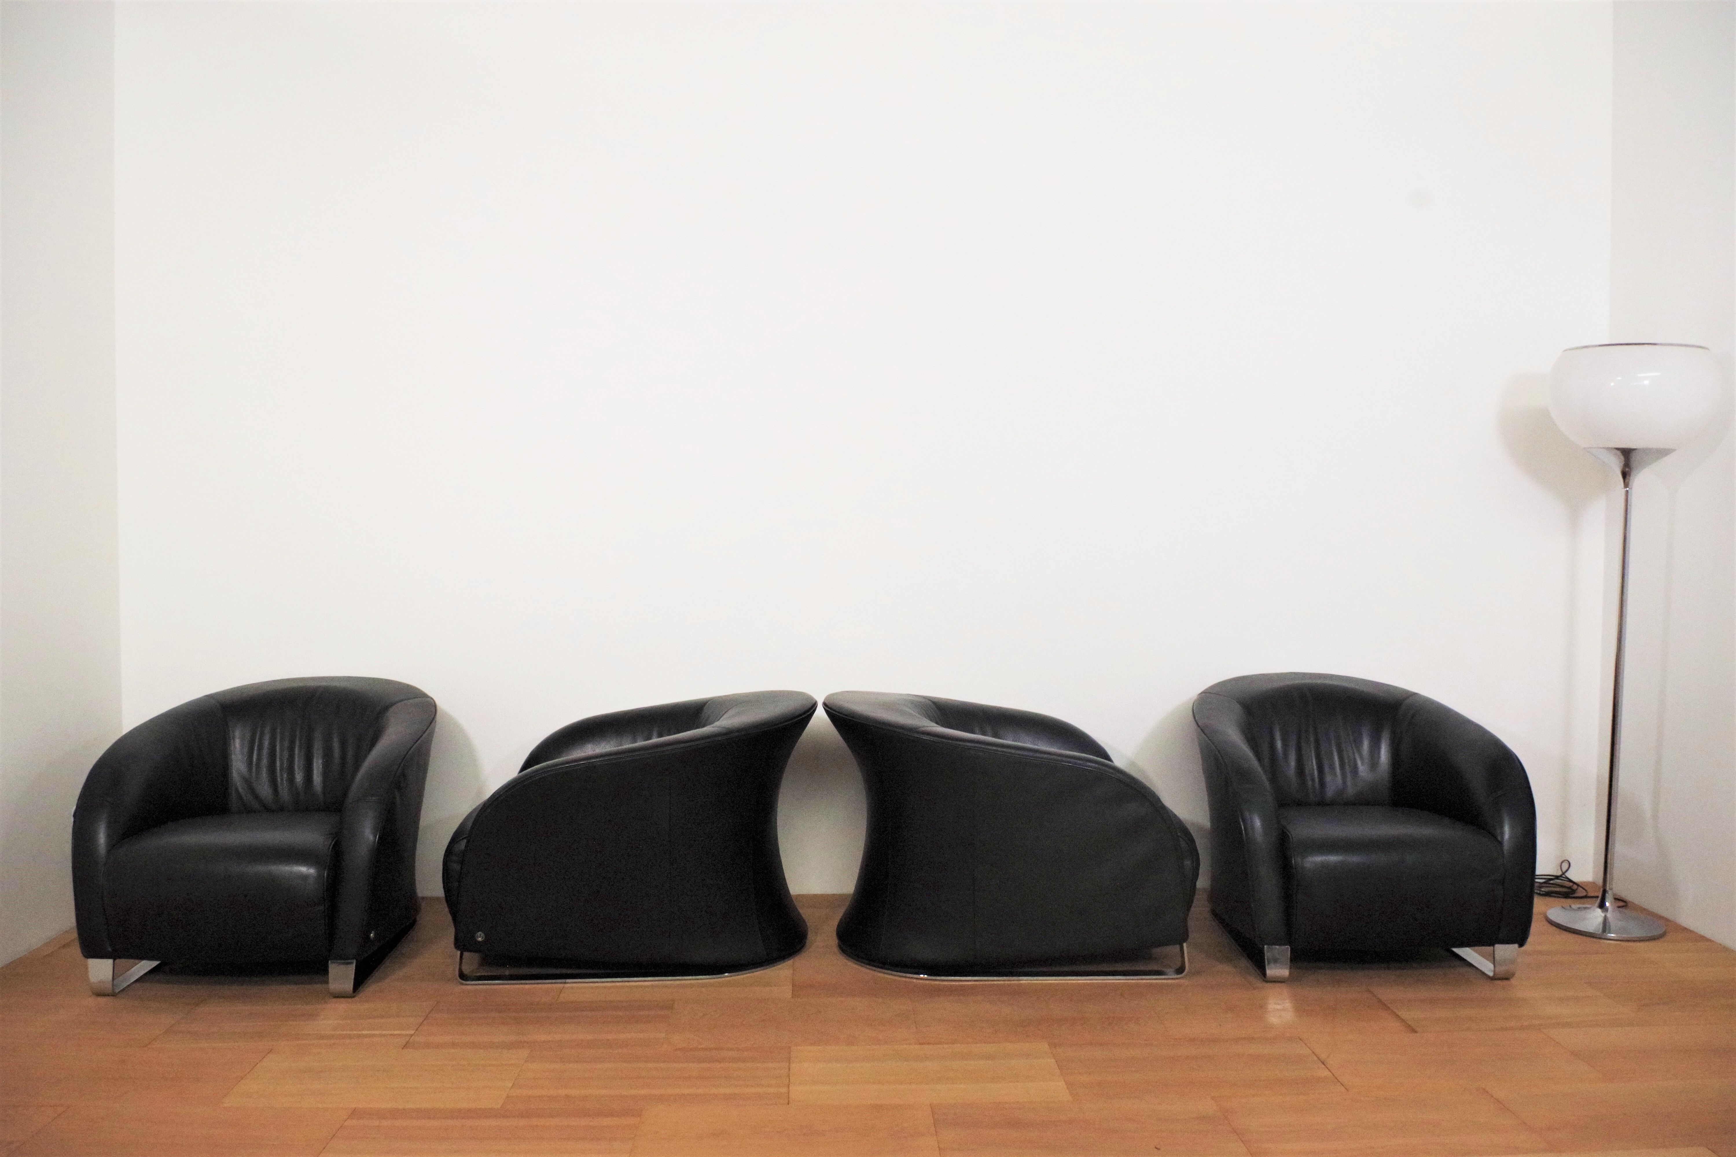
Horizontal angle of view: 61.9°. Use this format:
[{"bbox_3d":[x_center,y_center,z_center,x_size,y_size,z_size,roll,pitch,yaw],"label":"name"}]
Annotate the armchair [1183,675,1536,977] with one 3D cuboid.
[{"bbox_3d":[1.367,0.674,4.165,0.790,0.695,0.985,0,3,1],"label":"armchair"}]

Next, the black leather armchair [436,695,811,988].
[{"bbox_3d":[-0.634,0.679,4.071,0.985,0.695,0.790,0,3,-4],"label":"black leather armchair"}]

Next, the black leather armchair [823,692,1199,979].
[{"bbox_3d":[0.371,0.680,4.064,0.985,0.695,0.790,0,3,-3],"label":"black leather armchair"}]

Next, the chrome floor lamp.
[{"bbox_3d":[2.193,0.181,4.194,0.499,1.680,0.499,1,3,0],"label":"chrome floor lamp"}]

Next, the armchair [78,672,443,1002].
[{"bbox_3d":[-1.647,0.681,4.042,0.790,0.695,0.985,0,3,-3],"label":"armchair"}]

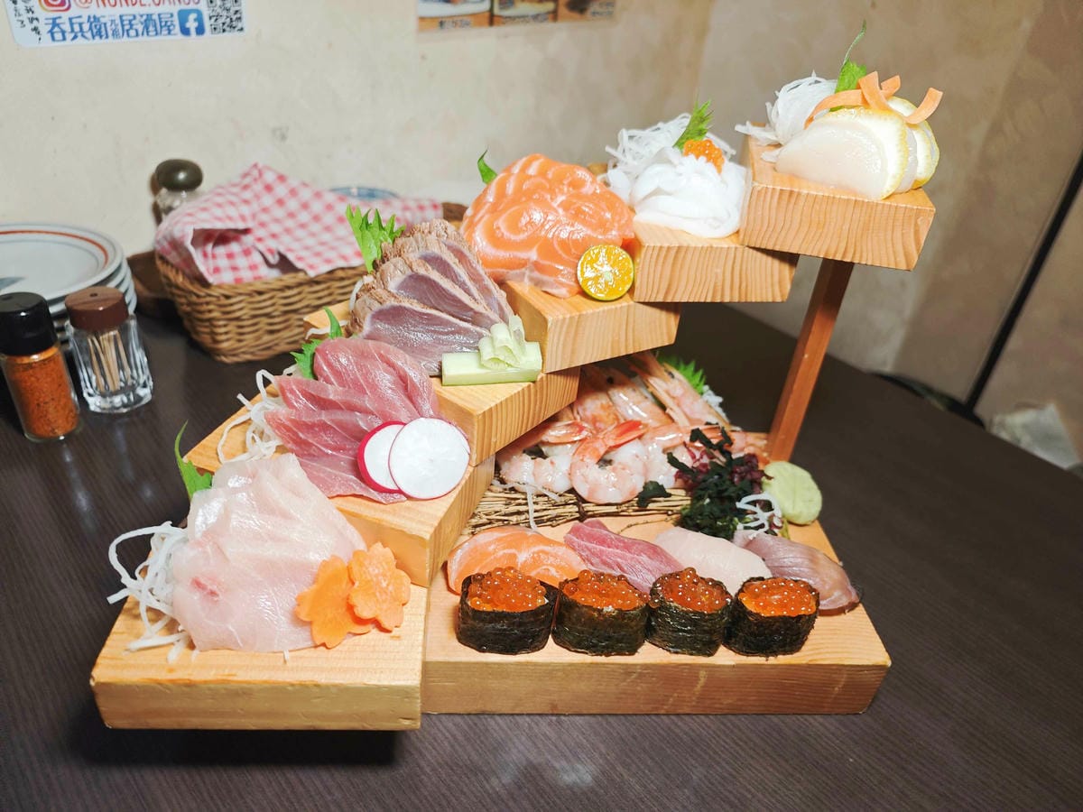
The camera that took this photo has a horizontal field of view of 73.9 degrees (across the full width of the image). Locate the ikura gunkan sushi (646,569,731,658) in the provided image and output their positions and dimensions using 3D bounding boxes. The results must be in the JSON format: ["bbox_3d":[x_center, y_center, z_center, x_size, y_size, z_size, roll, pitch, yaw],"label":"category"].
[{"bbox_3d":[0.075,0.104,0.367,0.043,0.035,0.028,2,33,-5],"label":"ikura gunkan sushi"}]

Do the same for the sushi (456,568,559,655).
[{"bbox_3d":[-0.017,0.101,0.359,0.046,0.034,0.029,3,33,-4],"label":"sushi"}]

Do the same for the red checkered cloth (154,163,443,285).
[{"bbox_3d":[-0.219,-0.192,0.715,0.301,0.075,0.153,-20,40,-34],"label":"red checkered cloth"}]

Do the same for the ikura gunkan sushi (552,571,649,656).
[{"bbox_3d":[0.030,0.103,0.363,0.045,0.033,0.030,3,33,-3],"label":"ikura gunkan sushi"}]

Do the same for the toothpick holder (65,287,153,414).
[{"bbox_3d":[-0.340,-0.045,0.565,0.049,0.089,0.049,2,33,-5],"label":"toothpick holder"}]

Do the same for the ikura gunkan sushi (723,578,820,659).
[{"bbox_3d":[0.119,0.107,0.371,0.044,0.031,0.027,1,33,-7],"label":"ikura gunkan sushi"}]

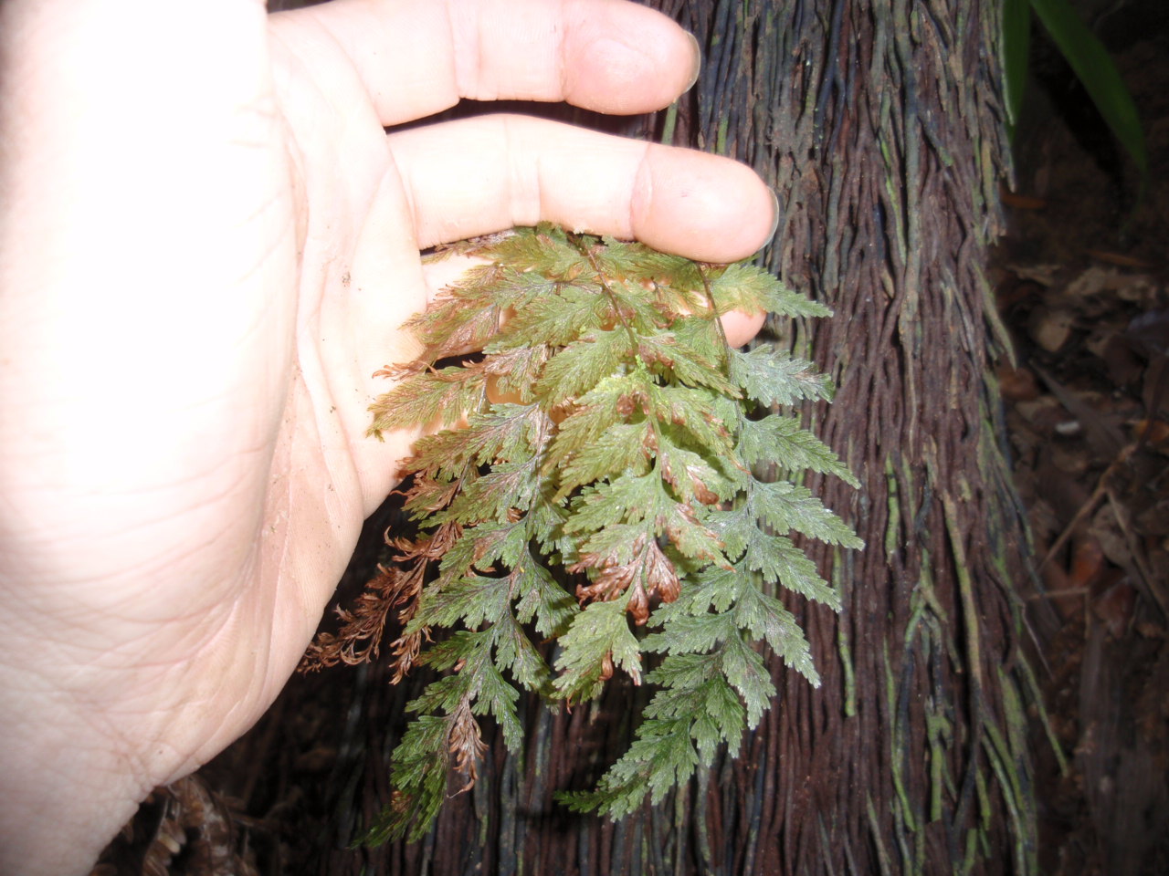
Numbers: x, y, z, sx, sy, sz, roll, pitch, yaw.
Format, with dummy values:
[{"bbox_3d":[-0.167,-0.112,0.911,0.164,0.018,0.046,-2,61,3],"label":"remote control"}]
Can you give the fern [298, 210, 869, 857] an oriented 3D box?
[{"bbox_3d":[0.000,0.022,0.186,0.108,0.125,0.045,0,20,0],"label":"fern"}]

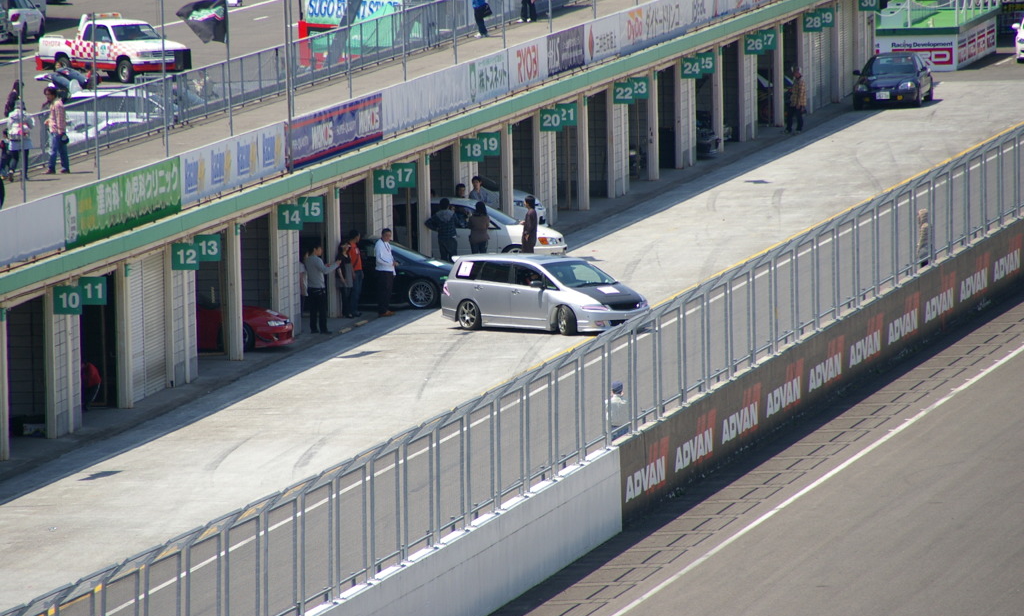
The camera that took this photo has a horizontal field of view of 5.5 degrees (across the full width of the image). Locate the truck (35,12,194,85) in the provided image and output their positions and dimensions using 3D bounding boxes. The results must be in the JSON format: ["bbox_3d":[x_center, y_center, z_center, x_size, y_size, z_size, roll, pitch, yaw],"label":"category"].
[{"bbox_3d":[-11.273,-7.384,302.000,1.850,1.870,5.200,-4,5,-34],"label":"truck"}]

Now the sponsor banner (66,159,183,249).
[{"bbox_3d":[-6.930,-1.890,190.707,0.050,0.970,10.028,-1,4,10],"label":"sponsor banner"}]

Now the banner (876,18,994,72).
[{"bbox_3d":[11.885,-7.389,297.963,2.300,1.020,9.000,0,4,10],"label":"banner"}]

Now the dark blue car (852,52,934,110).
[{"bbox_3d":[9.979,-6.007,278.184,1.700,1.380,4.250,0,4,9],"label":"dark blue car"}]

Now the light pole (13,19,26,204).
[{"bbox_3d":[-8.406,-3.085,183.105,0.110,3.400,0.110,-1,4,10],"label":"light pole"}]

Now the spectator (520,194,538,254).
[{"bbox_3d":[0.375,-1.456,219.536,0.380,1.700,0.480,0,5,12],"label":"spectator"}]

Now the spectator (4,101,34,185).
[{"bbox_3d":[-9.471,-3.220,204.780,0.520,1.570,0.450,-1,4,-3],"label":"spectator"}]

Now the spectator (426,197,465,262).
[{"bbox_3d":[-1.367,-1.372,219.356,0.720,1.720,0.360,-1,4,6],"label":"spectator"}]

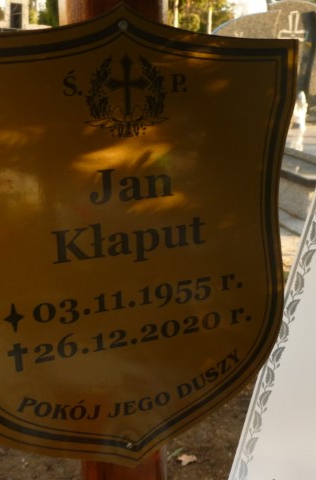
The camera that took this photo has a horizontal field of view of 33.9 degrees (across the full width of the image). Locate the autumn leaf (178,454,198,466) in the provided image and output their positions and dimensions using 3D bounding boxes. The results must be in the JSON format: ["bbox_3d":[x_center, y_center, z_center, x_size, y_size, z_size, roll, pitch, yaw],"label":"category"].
[{"bbox_3d":[0.084,0.626,1.470,0.060,0.013,0.035,1,20,4],"label":"autumn leaf"}]

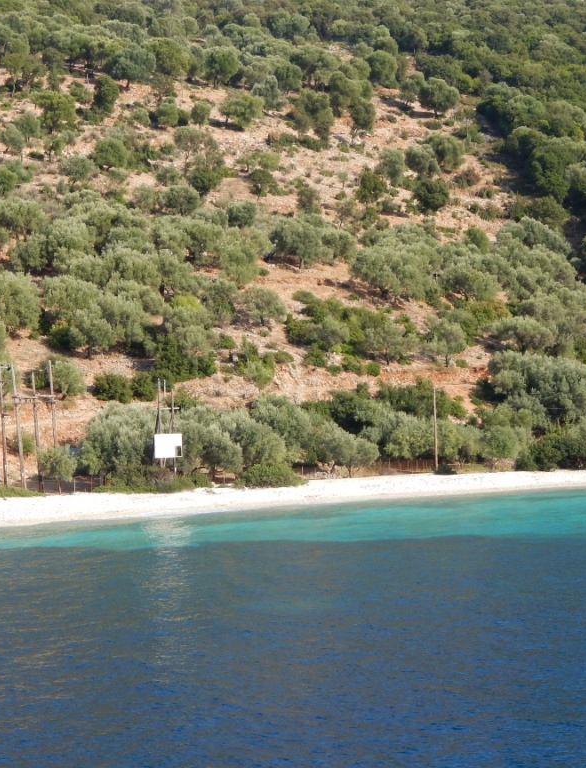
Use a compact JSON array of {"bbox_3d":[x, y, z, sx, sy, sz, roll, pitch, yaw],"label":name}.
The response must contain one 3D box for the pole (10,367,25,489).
[{"bbox_3d":[-21.478,3.320,160.000,0.320,9.910,0.320,-6,3,0],"label":"pole"}]

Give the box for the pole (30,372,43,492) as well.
[{"bbox_3d":[-19.734,3.750,157.500,0.320,9.380,0.320,-4,3,0],"label":"pole"}]

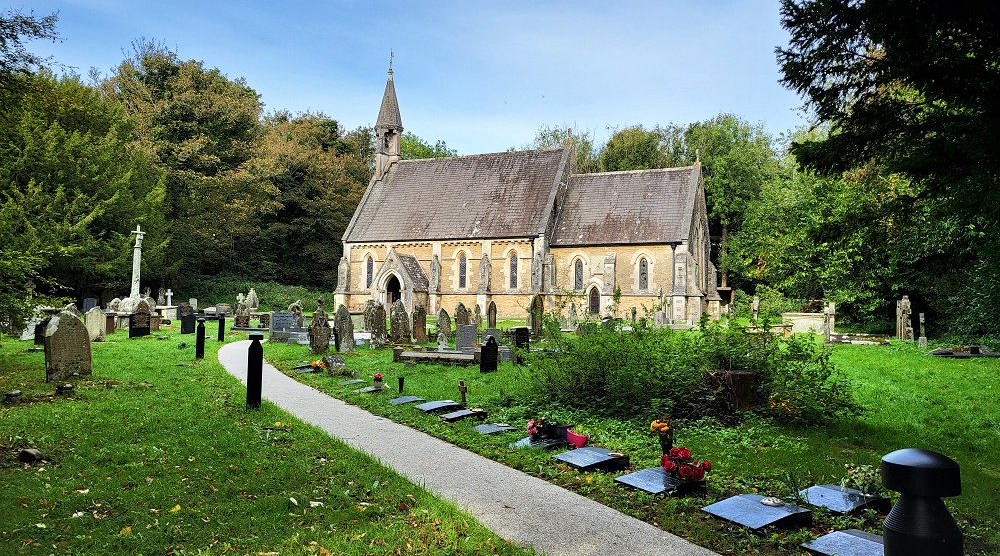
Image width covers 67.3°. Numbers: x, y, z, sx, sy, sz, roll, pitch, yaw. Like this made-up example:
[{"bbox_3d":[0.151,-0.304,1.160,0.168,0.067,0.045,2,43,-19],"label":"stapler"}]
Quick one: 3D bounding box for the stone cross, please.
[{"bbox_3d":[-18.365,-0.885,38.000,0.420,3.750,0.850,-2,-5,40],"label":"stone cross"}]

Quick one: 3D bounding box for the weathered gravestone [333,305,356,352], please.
[{"bbox_3d":[-4.844,1.589,23.400,0.170,1.420,0.680,-1,-4,32],"label":"weathered gravestone"}]

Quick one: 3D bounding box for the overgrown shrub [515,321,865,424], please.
[{"bbox_3d":[2.694,1.283,11.400,4.300,1.350,3.000,1,-4,0],"label":"overgrown shrub"}]

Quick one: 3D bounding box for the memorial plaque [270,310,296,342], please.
[{"bbox_3d":[-8.089,1.789,28.000,0.240,1.200,1.000,-2,-5,38],"label":"memorial plaque"}]

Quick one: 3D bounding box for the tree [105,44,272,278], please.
[{"bbox_3d":[-24.131,-8.224,58.000,12.500,19.500,12.000,2,-4,-16],"label":"tree"}]

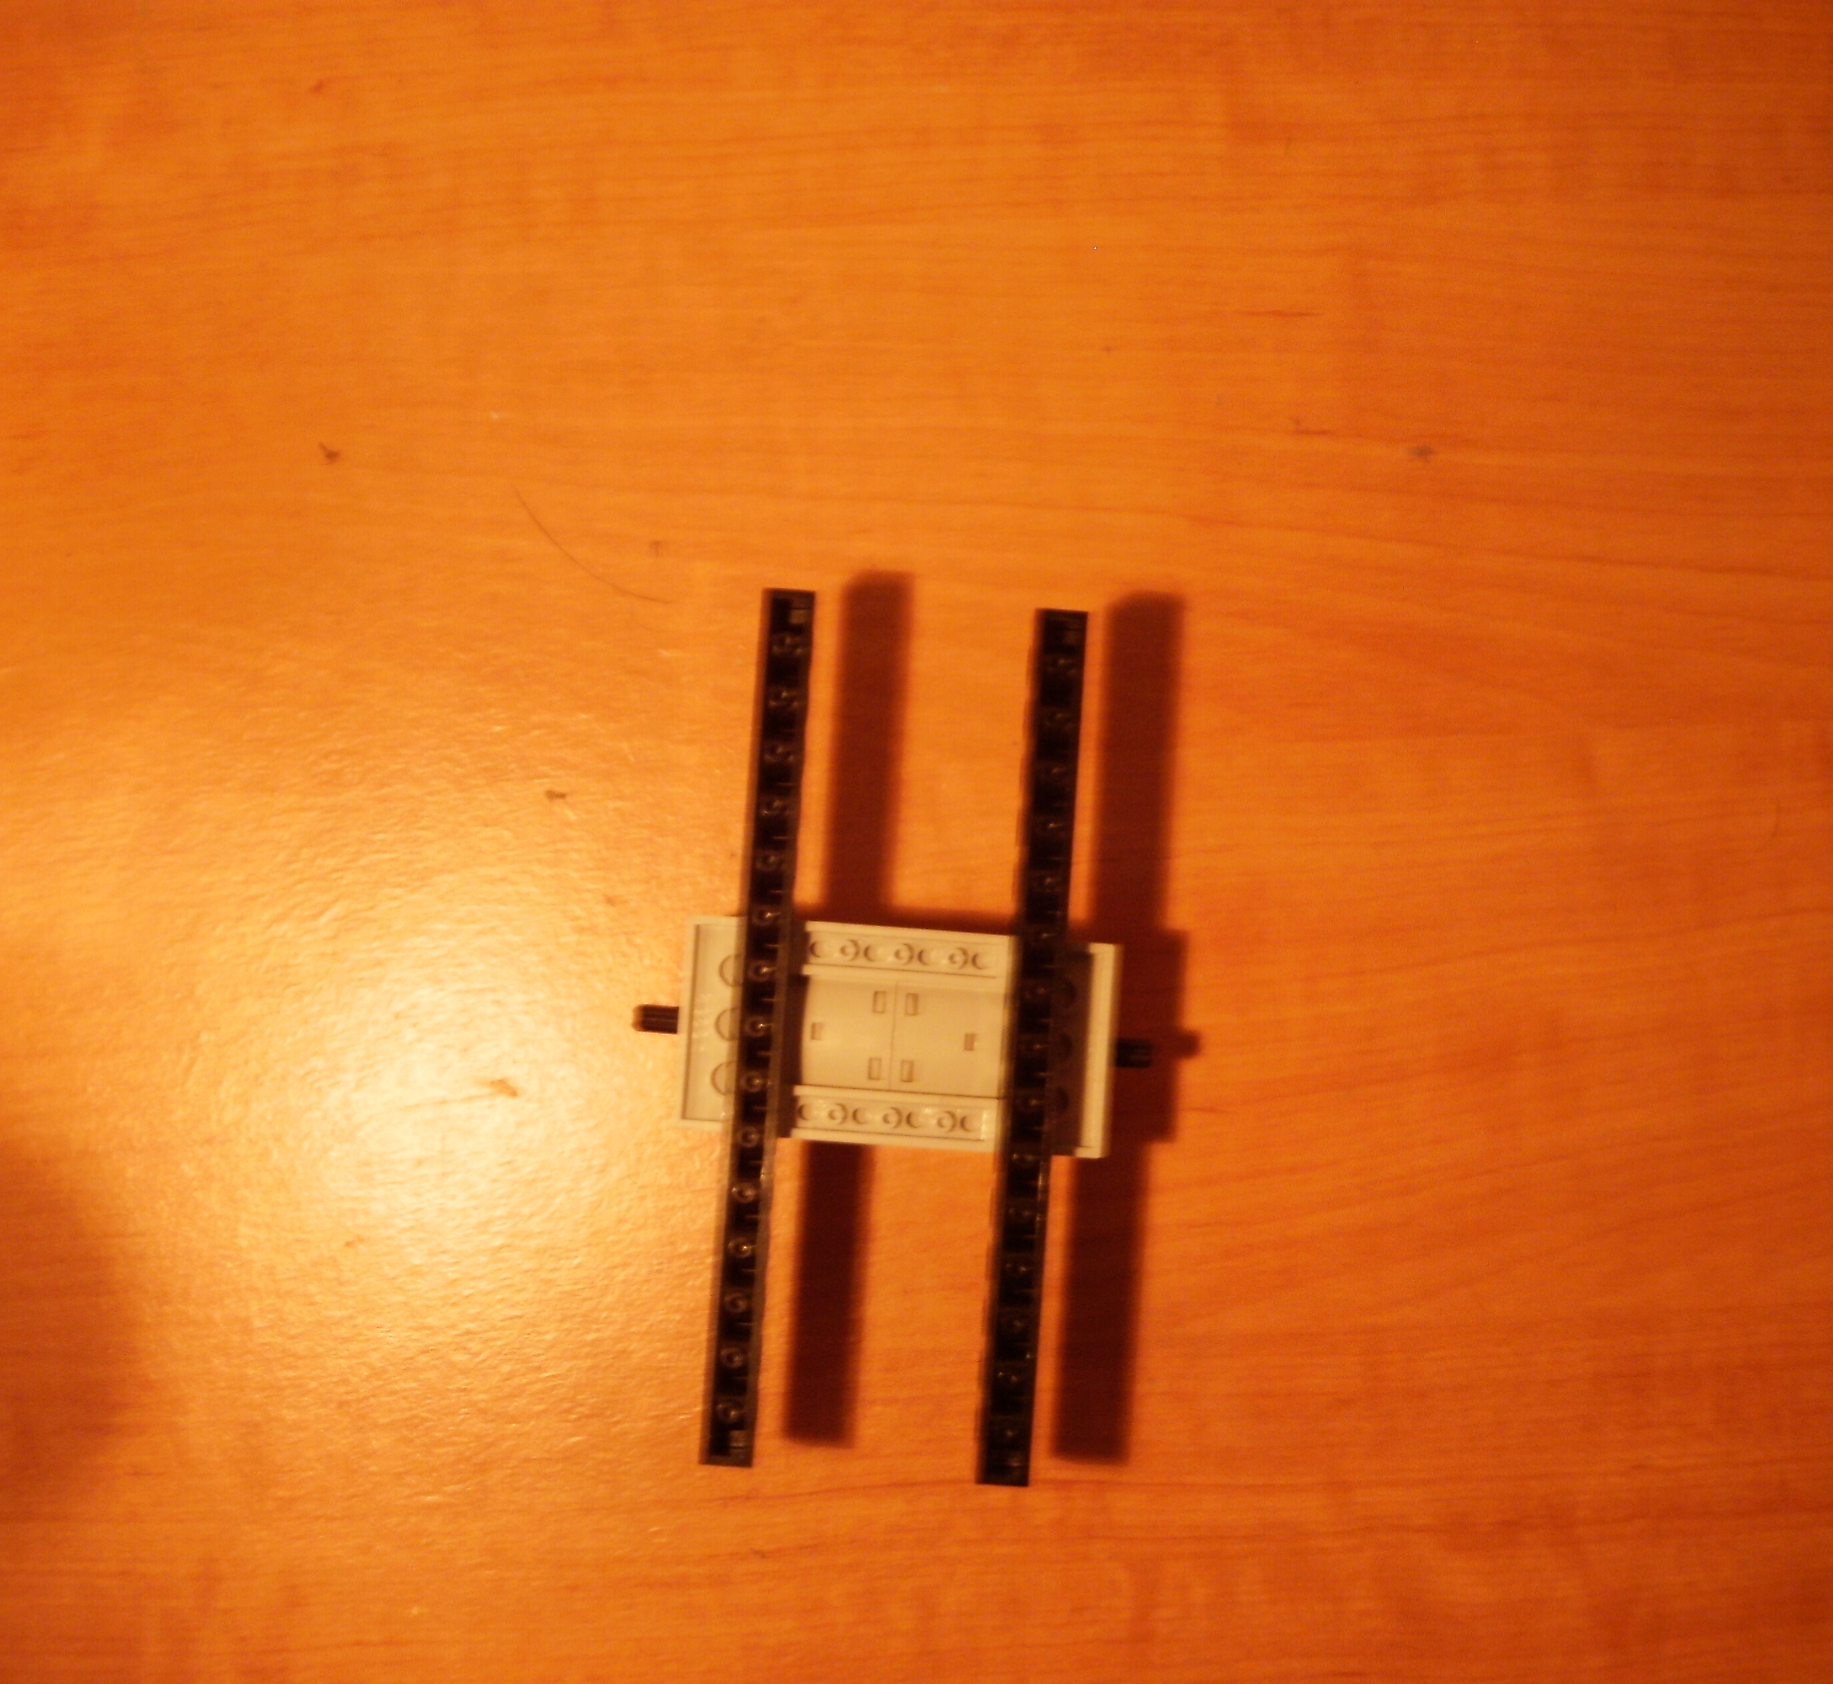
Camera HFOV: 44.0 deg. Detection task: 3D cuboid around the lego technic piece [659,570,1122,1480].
[{"bbox_3d":[-0.003,0.029,0.348,0.079,0.034,0.128,4,88,1],"label":"lego technic piece"}]

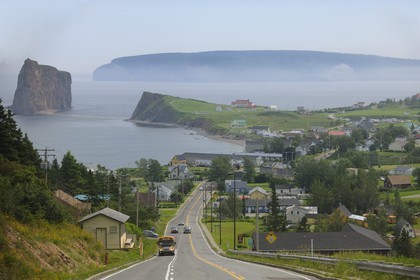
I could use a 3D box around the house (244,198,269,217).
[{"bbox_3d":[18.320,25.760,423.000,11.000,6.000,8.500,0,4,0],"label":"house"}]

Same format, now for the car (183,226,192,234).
[{"bbox_3d":[-5.430,22.100,270.000,1.850,1.550,4.600,0,-3,-1],"label":"car"}]

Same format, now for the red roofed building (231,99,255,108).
[{"bbox_3d":[36.925,-40.505,1240.000,25.500,9.800,13.000,0,4,0],"label":"red roofed building"}]

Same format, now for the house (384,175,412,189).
[{"bbox_3d":[85.048,18.950,500.000,10.300,6.000,8.000,-1,4,-17],"label":"house"}]

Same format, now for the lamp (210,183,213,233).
[{"bbox_3d":[0.452,17.058,278.000,0.500,12.200,0.400,0,4,0],"label":"lamp"}]

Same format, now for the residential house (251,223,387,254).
[{"bbox_3d":[20.533,18.406,205.000,24.300,5.900,19.000,0,4,2],"label":"residential house"}]

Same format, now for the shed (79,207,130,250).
[{"bbox_3d":[-11.220,9.450,118.300,4.600,3.750,4.700,0,4,4],"label":"shed"}]

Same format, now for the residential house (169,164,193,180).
[{"bbox_3d":[-17.109,18.535,632.000,12.500,8.600,10.000,-1,4,-12],"label":"residential house"}]

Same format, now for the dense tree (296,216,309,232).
[{"bbox_3d":[28.630,26.092,343.000,3.600,5.000,3.600,0,4,0],"label":"dense tree"}]

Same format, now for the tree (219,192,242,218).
[{"bbox_3d":[7.528,22.933,388.000,7.600,8.900,7.600,0,4,0],"label":"tree"}]

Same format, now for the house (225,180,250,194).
[{"bbox_3d":[13.548,23.461,552.000,11.500,6.800,8.500,0,4,0],"label":"house"}]

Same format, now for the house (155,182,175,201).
[{"bbox_3d":[-20.278,23.468,505.000,9.000,7.600,9.500,0,4,5],"label":"house"}]

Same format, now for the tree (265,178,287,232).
[{"bbox_3d":[17.910,17.910,303.000,6.000,14.600,6.000,0,4,0],"label":"tree"}]

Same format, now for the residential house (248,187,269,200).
[{"bbox_3d":[19.519,22.585,446.184,7.000,5.500,11.000,0,4,4],"label":"residential house"}]

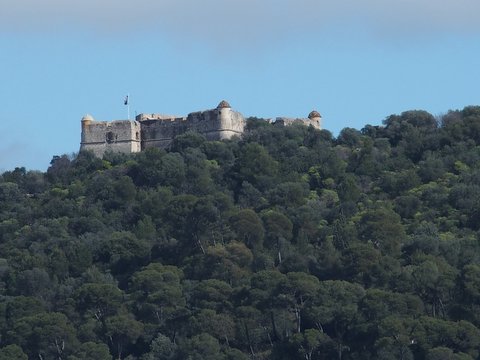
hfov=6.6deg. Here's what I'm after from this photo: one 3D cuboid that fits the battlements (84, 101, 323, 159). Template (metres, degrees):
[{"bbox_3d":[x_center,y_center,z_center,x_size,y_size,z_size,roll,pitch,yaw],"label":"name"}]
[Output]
[{"bbox_3d":[-15.950,-18.780,1680.000,72.700,17.800,61.400,-4,-5,38],"label":"battlements"}]

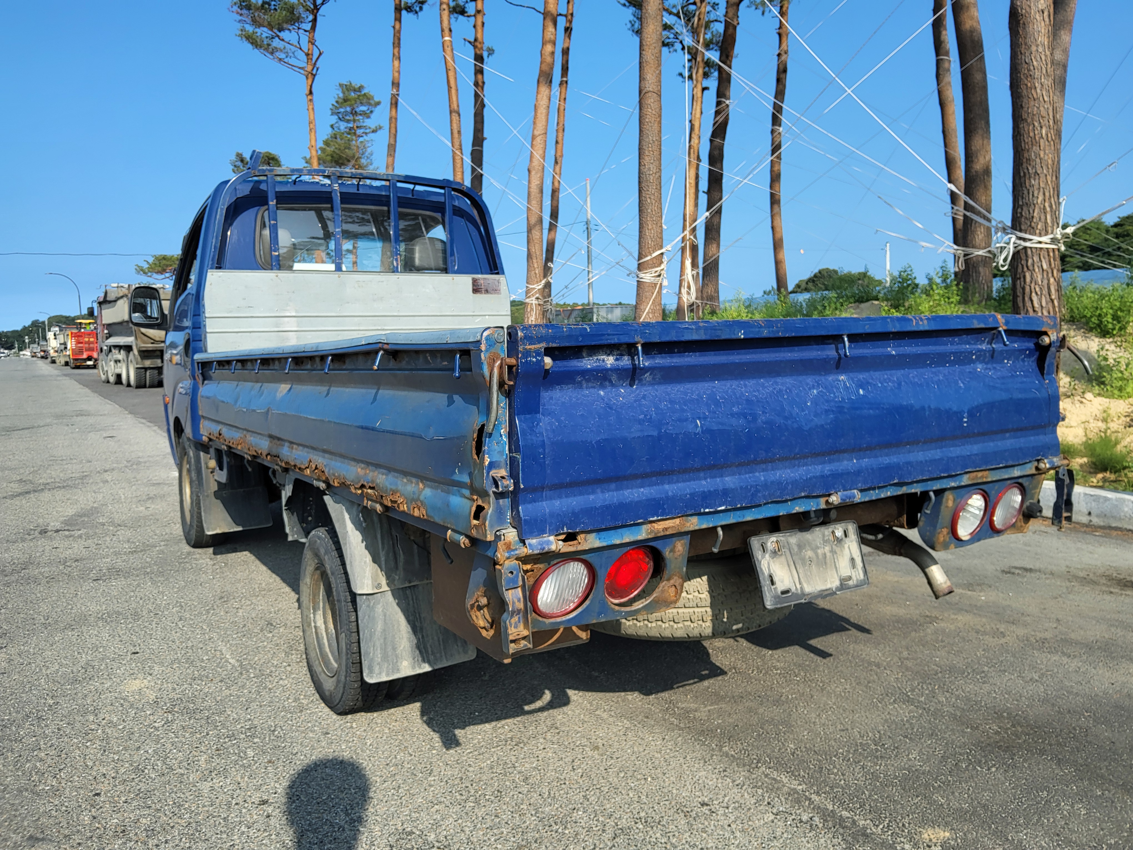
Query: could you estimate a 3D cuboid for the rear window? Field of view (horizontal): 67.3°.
[{"bbox_3d":[-1.108,-0.969,4.586,1.070,0.390,0.060,-5,7,-31],"label":"rear window"}]

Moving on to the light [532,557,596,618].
[{"bbox_3d":[-0.012,0.297,1.563,0.134,0.134,0.050,-5,20,-31],"label":"light"}]

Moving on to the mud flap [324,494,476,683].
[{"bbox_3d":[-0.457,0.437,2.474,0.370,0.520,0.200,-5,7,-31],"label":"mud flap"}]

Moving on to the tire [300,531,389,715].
[{"bbox_3d":[-0.686,0.588,2.653,0.150,0.565,0.565,-5,7,-31],"label":"tire"}]

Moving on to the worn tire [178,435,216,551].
[{"bbox_3d":[-2.062,0.359,4.883,0.195,0.650,0.650,-5,7,-31],"label":"worn tire"}]

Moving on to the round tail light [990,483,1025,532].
[{"bbox_3d":[1.164,0.224,2.266,0.137,0.137,0.050,-5,20,-31],"label":"round tail light"}]

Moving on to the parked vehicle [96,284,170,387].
[{"bbox_3d":[-14.037,-3.048,28.928,2.500,3.300,8.800,-5,7,-34],"label":"parked vehicle"}]

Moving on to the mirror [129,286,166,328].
[{"bbox_3d":[-2.508,-0.717,5.109,0.190,0.240,0.100,-6,7,-41],"label":"mirror"}]

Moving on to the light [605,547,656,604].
[{"bbox_3d":[0.115,0.289,1.639,0.125,0.125,0.050,-5,21,-35],"label":"light"}]

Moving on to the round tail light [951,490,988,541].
[{"bbox_3d":[1.027,0.232,2.184,0.137,0.137,0.050,-5,20,-31],"label":"round tail light"}]

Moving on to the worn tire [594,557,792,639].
[{"bbox_3d":[0.301,0.399,2.372,0.650,0.190,0.650,-1,6,0],"label":"worn tire"}]

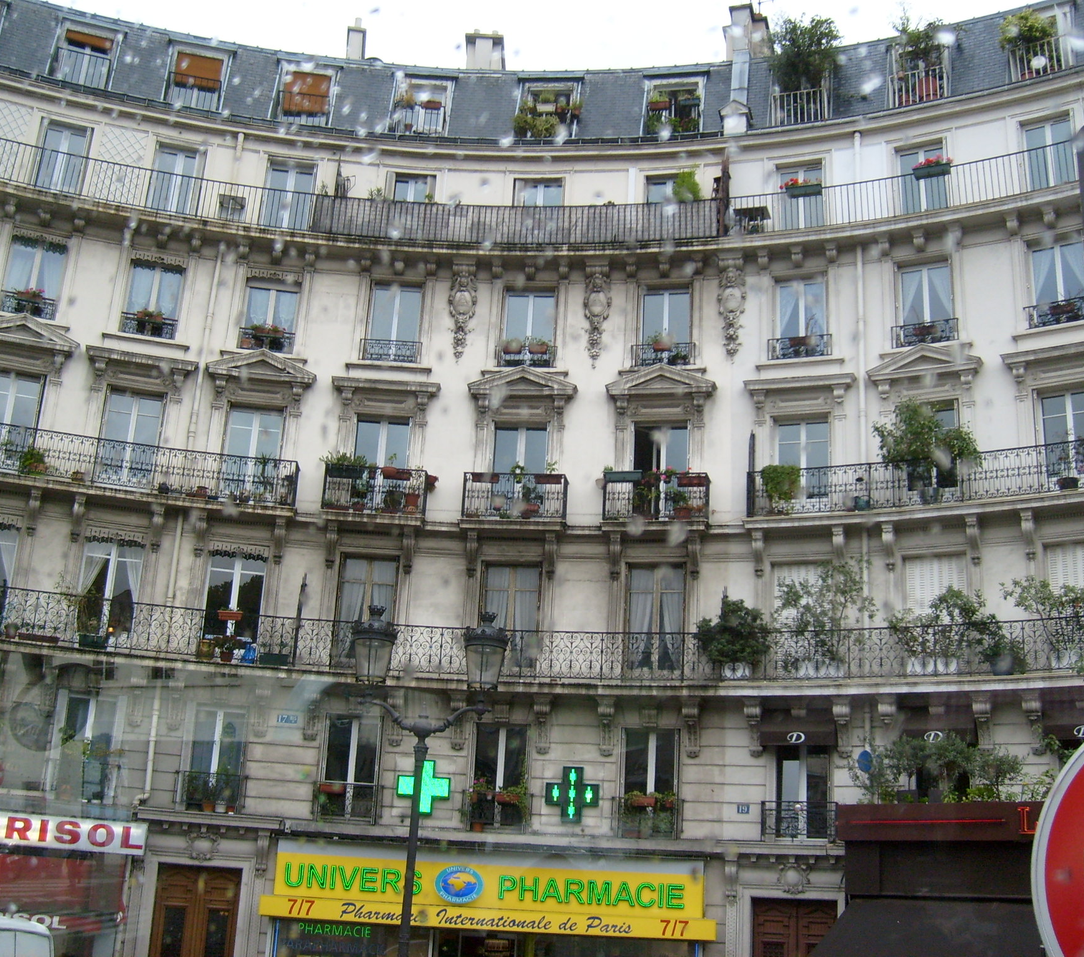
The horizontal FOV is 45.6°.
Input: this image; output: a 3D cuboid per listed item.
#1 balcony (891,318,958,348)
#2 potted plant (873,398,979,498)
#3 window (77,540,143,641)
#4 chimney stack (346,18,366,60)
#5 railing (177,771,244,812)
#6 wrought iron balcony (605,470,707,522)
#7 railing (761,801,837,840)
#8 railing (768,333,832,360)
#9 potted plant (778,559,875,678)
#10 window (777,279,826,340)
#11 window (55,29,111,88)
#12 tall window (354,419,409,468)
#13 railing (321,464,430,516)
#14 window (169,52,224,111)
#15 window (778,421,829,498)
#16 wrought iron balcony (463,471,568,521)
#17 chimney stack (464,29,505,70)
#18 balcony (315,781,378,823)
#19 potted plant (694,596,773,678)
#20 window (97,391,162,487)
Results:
[{"bbox_3d":[8.121,-3.012,27.267,1.342,0.510,0.220,-6,-19,26],"label":"balcony"},{"bbox_3d":[7.627,-0.418,25.603,2.000,2.050,1.200,-5,-20,25],"label":"potted plant"},{"bbox_3d":[-8.553,2.318,25.535,1.137,2.087,0.200,8,-20,-13],"label":"window"},{"bbox_3d":[-5.041,-11.768,34.891,0.483,1.659,0.900,5,-19,-6],"label":"chimney stack"},{"bbox_3d":[-6.510,6.149,25.405,1.310,0.780,0.250,6,-19,-8],"label":"railing"},{"bbox_3d":[2.389,0.452,26.891,2.180,1.060,0.620,-1,-19,12],"label":"wrought iron balcony"},{"bbox_3d":[4.836,6.454,24.282,1.440,0.730,0.280,-3,-20,19],"label":"railing"},{"bbox_3d":[5.480,-2.786,27.368,1.360,0.520,0.200,-4,-20,19],"label":"railing"},{"bbox_3d":[5.351,2.610,24.214,1.800,2.150,1.200,-4,-21,19],"label":"potted plant"},{"bbox_3d":[5.444,-3.403,27.099,1.032,1.687,0.200,-3,-20,18],"label":"window"},{"bbox_3d":[-10.616,-9.690,29.866,1.120,1.330,0.200,9,-19,-18],"label":"window"},{"bbox_3d":[-3.404,-0.337,27.276,1.147,1.999,0.200,4,-19,-2],"label":"tall window"},{"bbox_3d":[-3.664,0.340,28.553,2.252,1.030,0.630,4,-17,-2],"label":"railing"},{"bbox_3d":[-7.982,-9.170,29.855,1.110,1.500,0.200,8,-20,-13],"label":"window"},{"bbox_3d":[5.653,-0.344,27.879,1.175,1.943,0.150,-3,-18,20],"label":"window"},{"bbox_3d":[-0.571,0.474,28.453,2.240,1.042,0.630,1,-17,6],"label":"wrought iron balcony"},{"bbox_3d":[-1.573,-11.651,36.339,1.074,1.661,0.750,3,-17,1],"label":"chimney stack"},{"bbox_3d":[-4.047,6.768,26.870,1.360,0.754,0.220,4,-17,-2],"label":"balcony"},{"bbox_3d":[3.948,3.287,26.633,1.625,1.722,1.100,-2,-18,17],"label":"potted plant"},{"bbox_3d":[-8.874,-0.809,27.753,1.150,2.250,0.200,8,-19,-13],"label":"window"}]

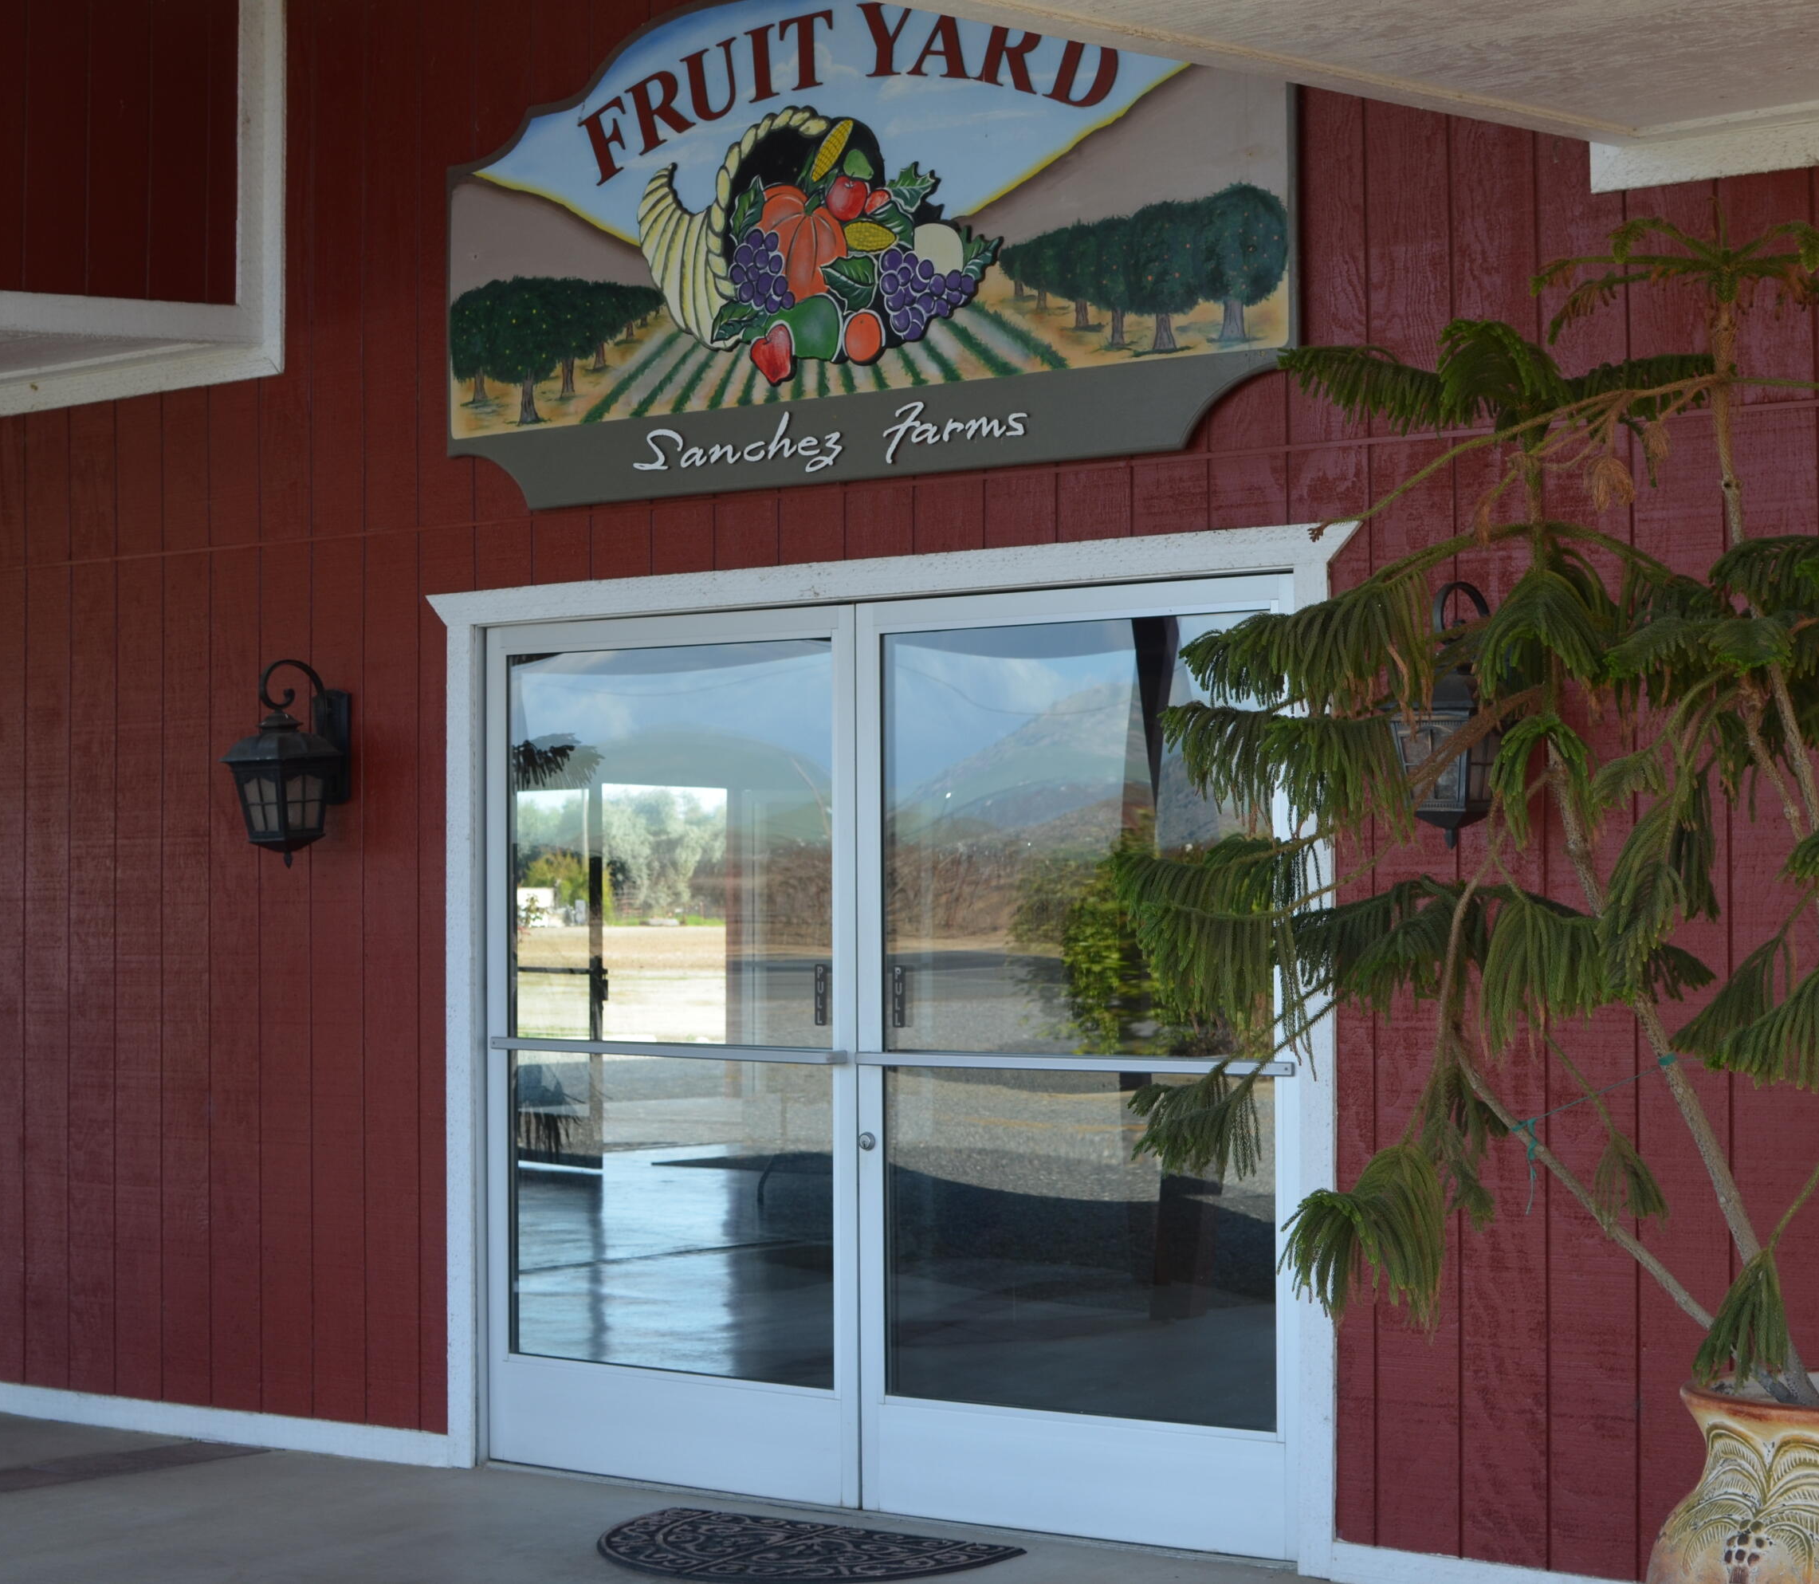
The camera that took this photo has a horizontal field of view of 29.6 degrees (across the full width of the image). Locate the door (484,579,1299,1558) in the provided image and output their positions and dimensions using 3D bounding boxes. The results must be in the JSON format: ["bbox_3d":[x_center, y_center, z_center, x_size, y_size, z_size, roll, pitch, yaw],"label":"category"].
[{"bbox_3d":[-0.118,0.630,8.339,2.420,2.177,0.100,-2,-2,36],"label":"door"}]

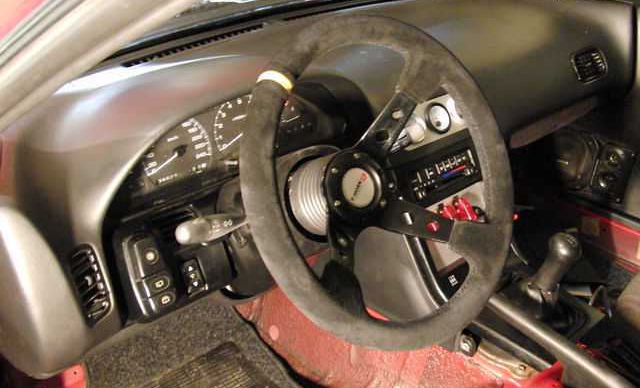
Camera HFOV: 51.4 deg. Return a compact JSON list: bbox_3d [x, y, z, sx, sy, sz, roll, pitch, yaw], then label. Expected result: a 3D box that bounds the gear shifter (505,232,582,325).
[{"bbox_3d":[0.359,0.128,1.020,0.085,0.150,0.105,-22,43,-35],"label":"gear shifter"}]

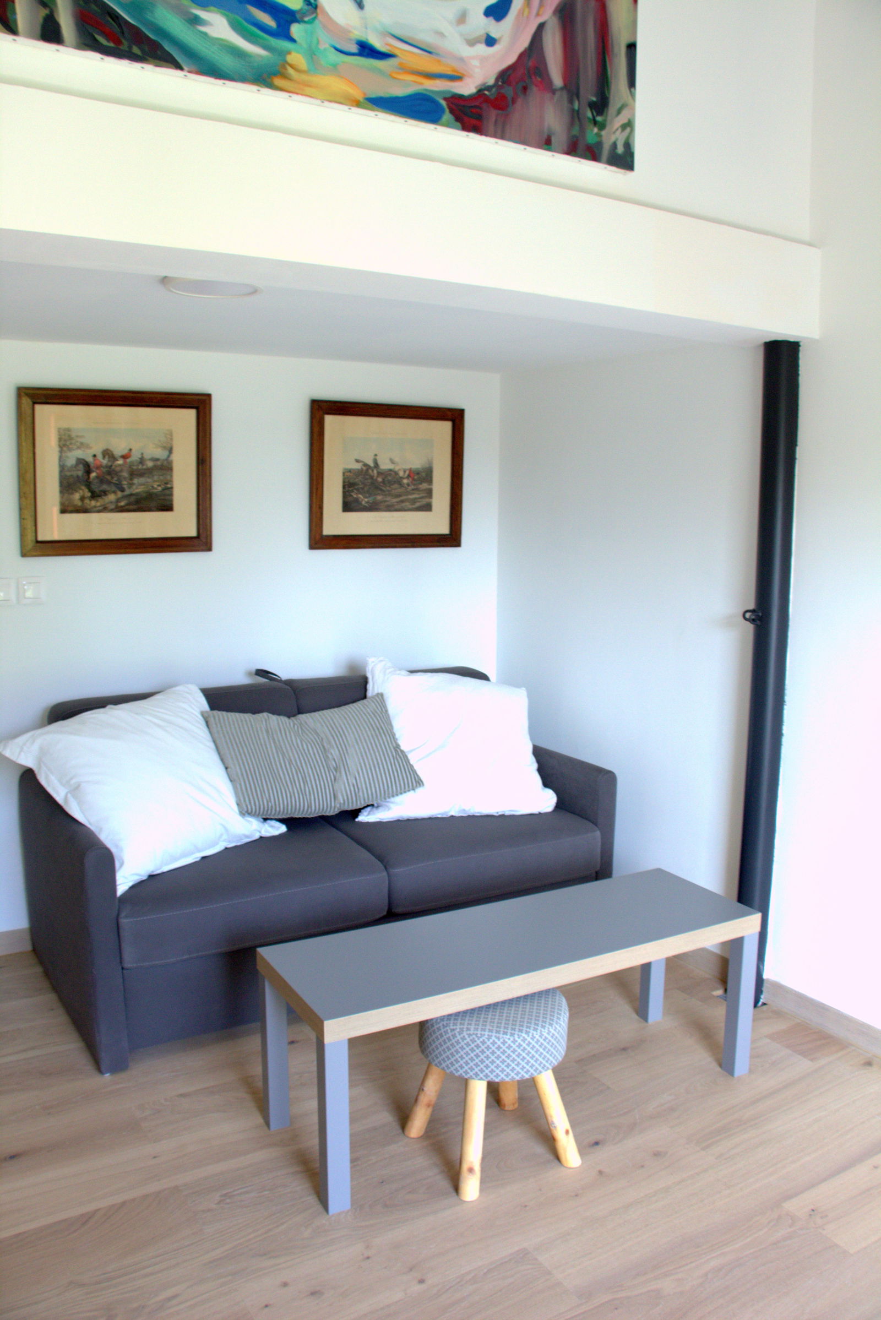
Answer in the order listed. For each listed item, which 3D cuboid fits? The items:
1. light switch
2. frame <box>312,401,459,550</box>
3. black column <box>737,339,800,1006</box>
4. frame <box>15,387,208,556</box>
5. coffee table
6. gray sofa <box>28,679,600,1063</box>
[{"bbox_3d":[-1.295,-0.220,3.376,0.081,0.081,0.012,-4,9,-30],"label":"light switch"},{"bbox_3d":[-0.188,-0.682,3.966,0.642,0.528,0.030,-4,9,-30],"label":"frame"},{"bbox_3d":[0.958,0.055,3.090,0.102,1.950,0.102,-4,9,-30],"label":"black column"},{"bbox_3d":[-1.044,-0.607,3.461,0.627,0.527,0.030,-4,9,-30],"label":"frame"},{"bbox_3d":[0.197,0.888,2.651,1.219,0.450,0.407,-4,9,-29],"label":"coffee table"},{"bbox_3d":[-0.388,0.549,3.529,1.740,0.876,0.907,-4,9,-31],"label":"gray sofa"}]

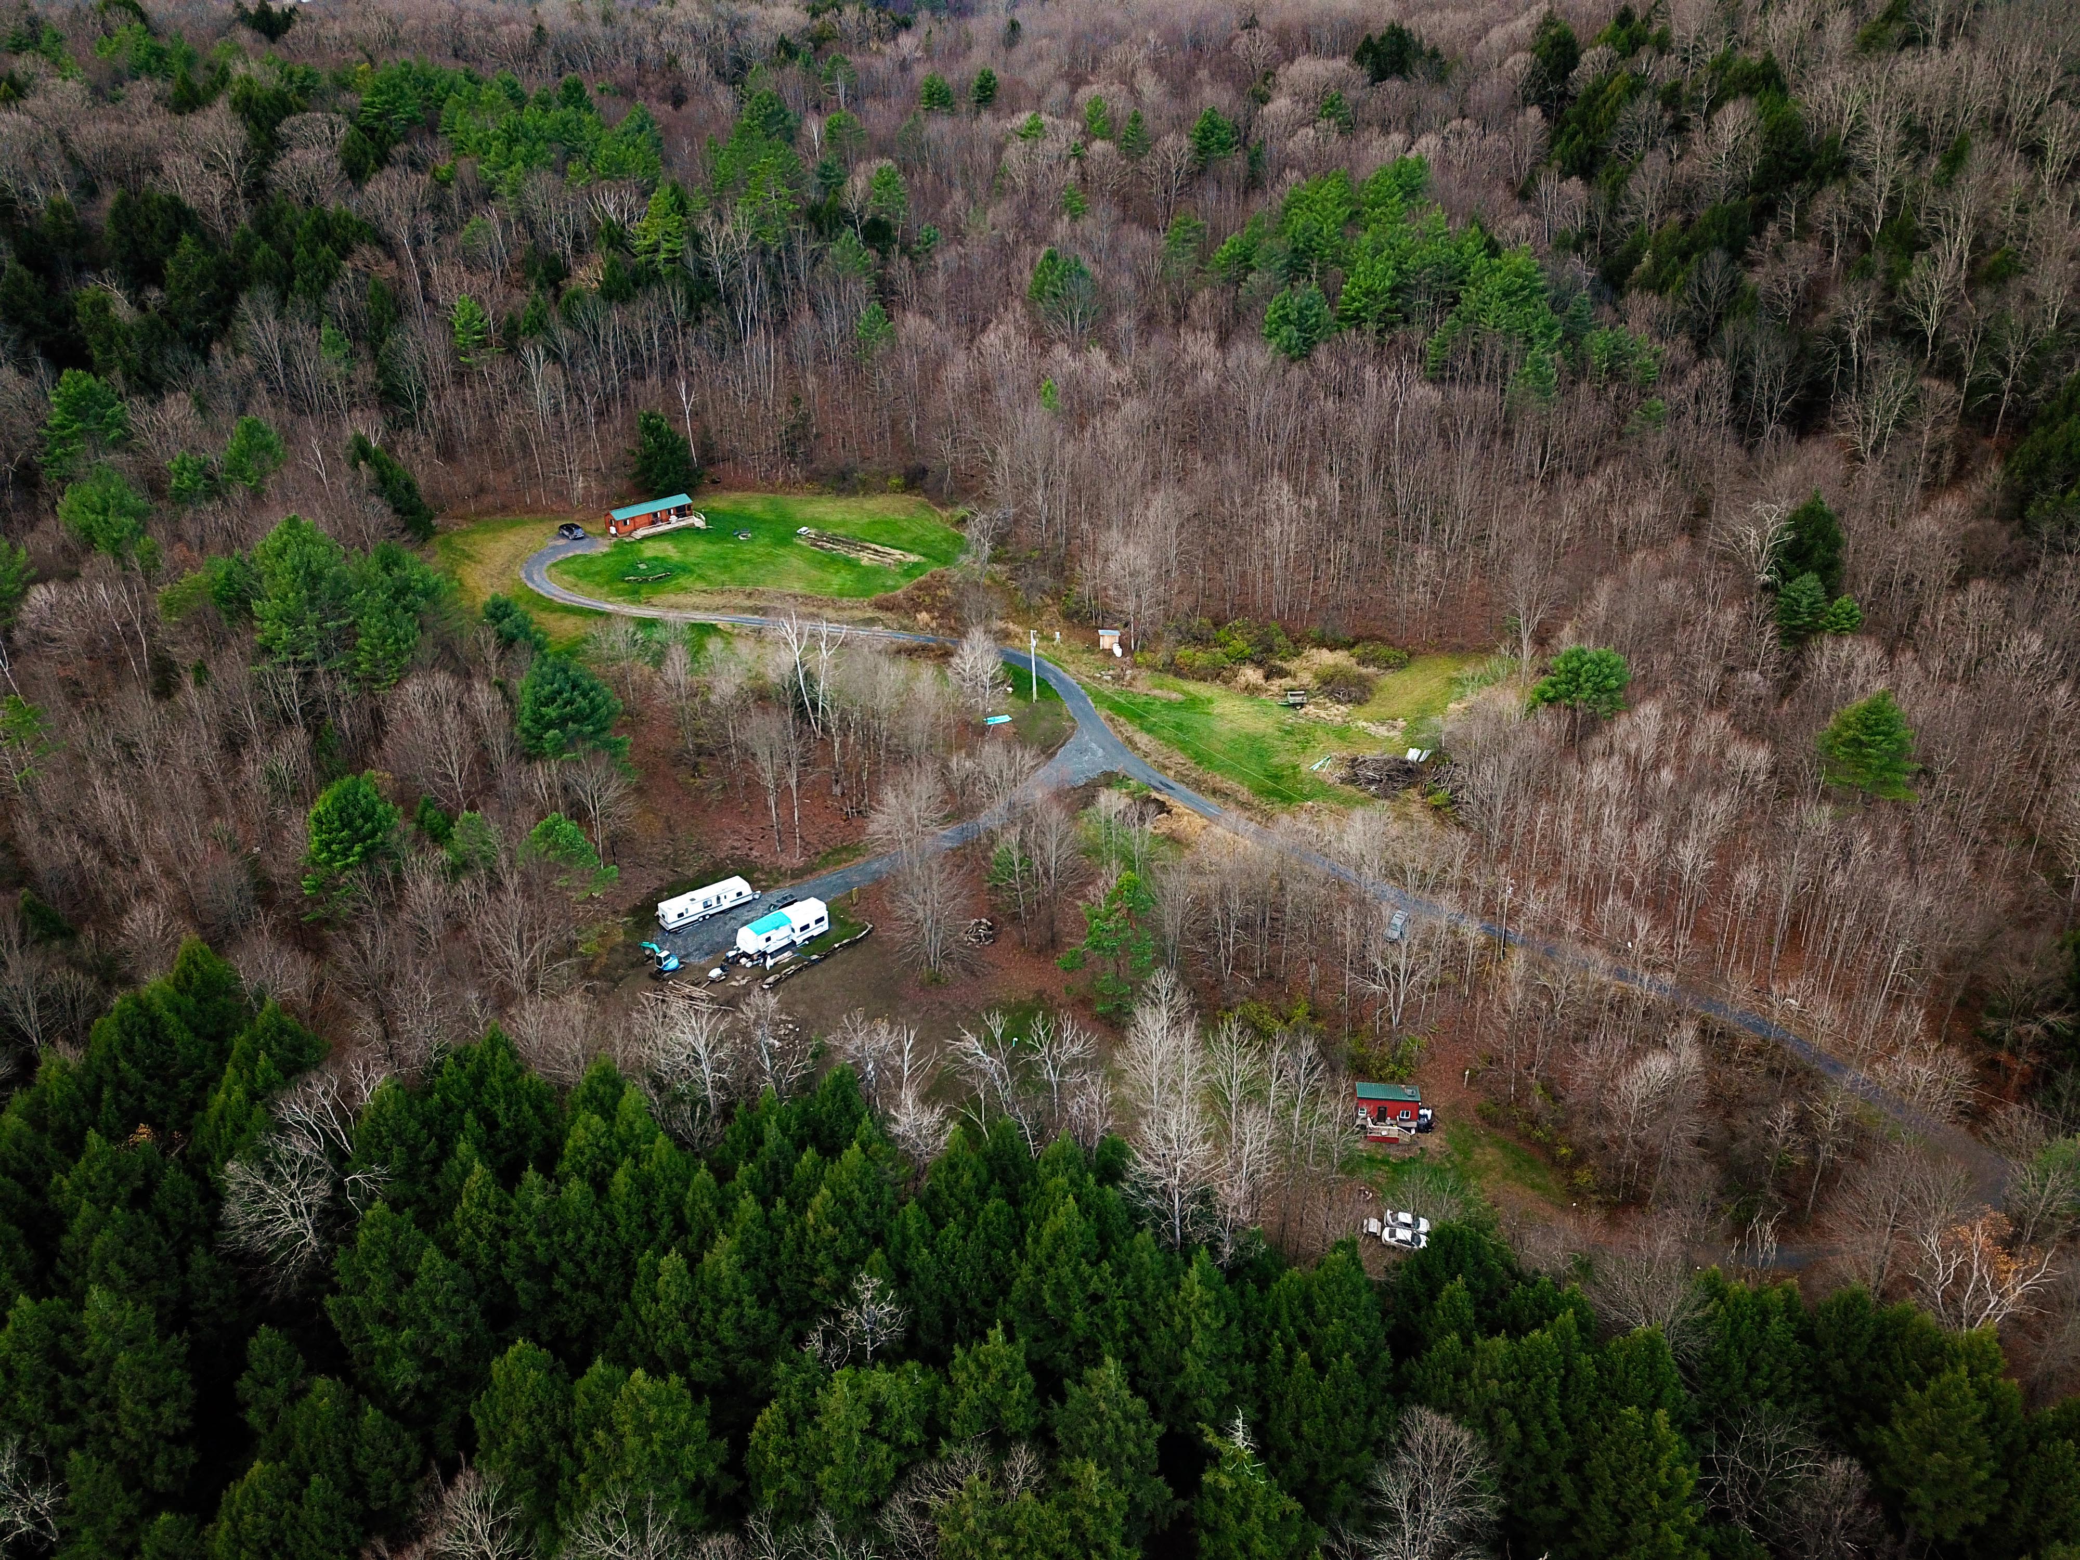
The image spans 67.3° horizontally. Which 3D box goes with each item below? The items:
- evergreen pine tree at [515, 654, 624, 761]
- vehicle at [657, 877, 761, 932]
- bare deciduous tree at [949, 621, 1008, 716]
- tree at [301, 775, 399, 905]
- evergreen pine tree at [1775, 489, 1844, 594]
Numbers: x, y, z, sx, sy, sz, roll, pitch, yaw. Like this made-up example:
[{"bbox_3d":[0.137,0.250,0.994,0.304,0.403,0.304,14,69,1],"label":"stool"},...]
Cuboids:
[{"bbox_3d":[-58.519,-7.881,194.141,13.000,17.000,13.000,-1,27,0],"label":"evergreen pine tree"},{"bbox_3d":[-38.630,14.174,180.666,11.300,2.650,2.450,-20,33,-32],"label":"vehicle"},{"bbox_3d":[-7.892,-14.929,213.936,7.900,13.500,7.900,-1,27,0],"label":"bare deciduous tree"},{"bbox_3d":[-78.357,7.583,177.141,10.500,17.000,10.500,-1,27,0],"label":"tree"},{"bbox_3d":[110.263,-33.304,224.141,9.200,17.000,9.200,-1,27,0],"label":"evergreen pine tree"}]

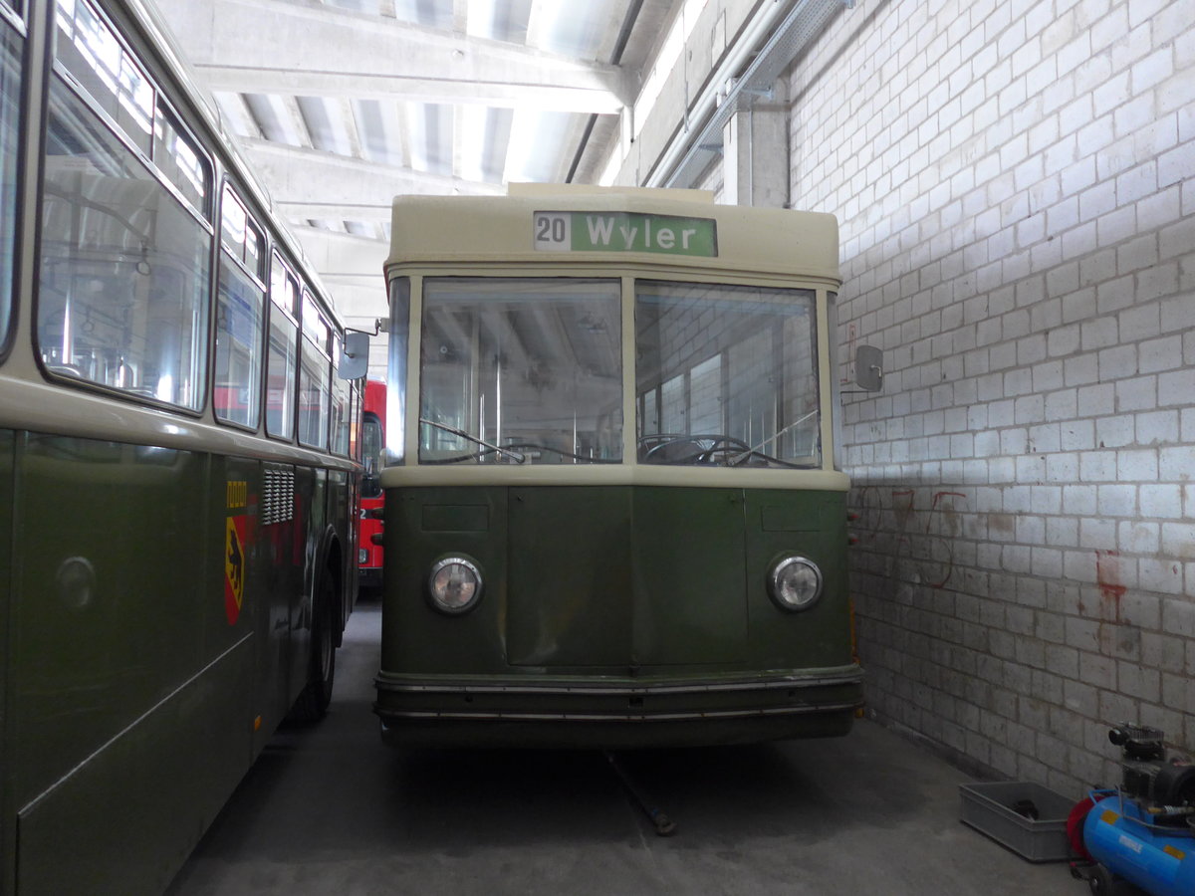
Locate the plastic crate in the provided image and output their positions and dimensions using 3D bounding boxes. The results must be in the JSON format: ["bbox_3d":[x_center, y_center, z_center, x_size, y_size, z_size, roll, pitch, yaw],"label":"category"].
[{"bbox_3d":[2.074,1.772,4.777,0.400,0.174,0.600,1,-3,-11],"label":"plastic crate"}]

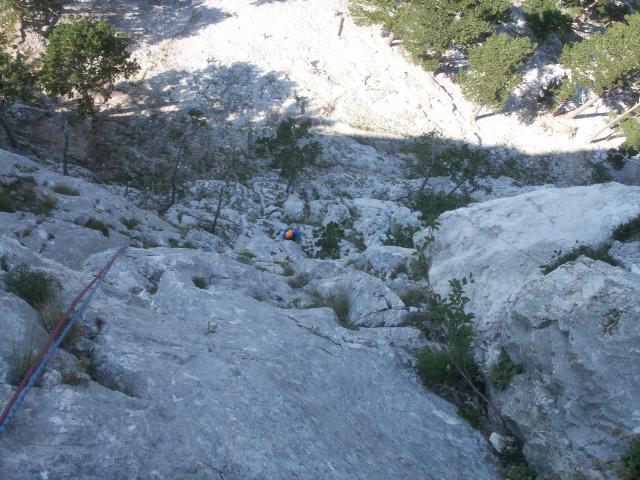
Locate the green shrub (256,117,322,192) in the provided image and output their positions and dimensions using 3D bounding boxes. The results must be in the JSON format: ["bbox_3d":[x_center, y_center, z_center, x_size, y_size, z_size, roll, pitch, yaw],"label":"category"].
[{"bbox_3d":[-1.092,-3.026,24.500,2.300,2.800,2.200,5,56,-2],"label":"green shrub"}]

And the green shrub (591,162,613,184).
[{"bbox_3d":[11.933,-2.819,29.000,0.950,0.950,0.900,5,56,-2],"label":"green shrub"}]

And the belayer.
[{"bbox_3d":[-0.890,0.015,21.000,0.660,1.600,0.550,5,56,-2],"label":"belayer"}]

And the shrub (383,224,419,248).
[{"bbox_3d":[2.448,-0.106,20.800,1.050,0.850,0.900,5,56,-2],"label":"shrub"}]

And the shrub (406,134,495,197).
[{"bbox_3d":[4.864,-2.777,25.500,3.200,2.400,2.300,5,56,-2],"label":"shrub"}]

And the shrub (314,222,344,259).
[{"bbox_3d":[0.289,0.015,20.800,0.900,1.150,0.900,5,56,-2],"label":"shrub"}]

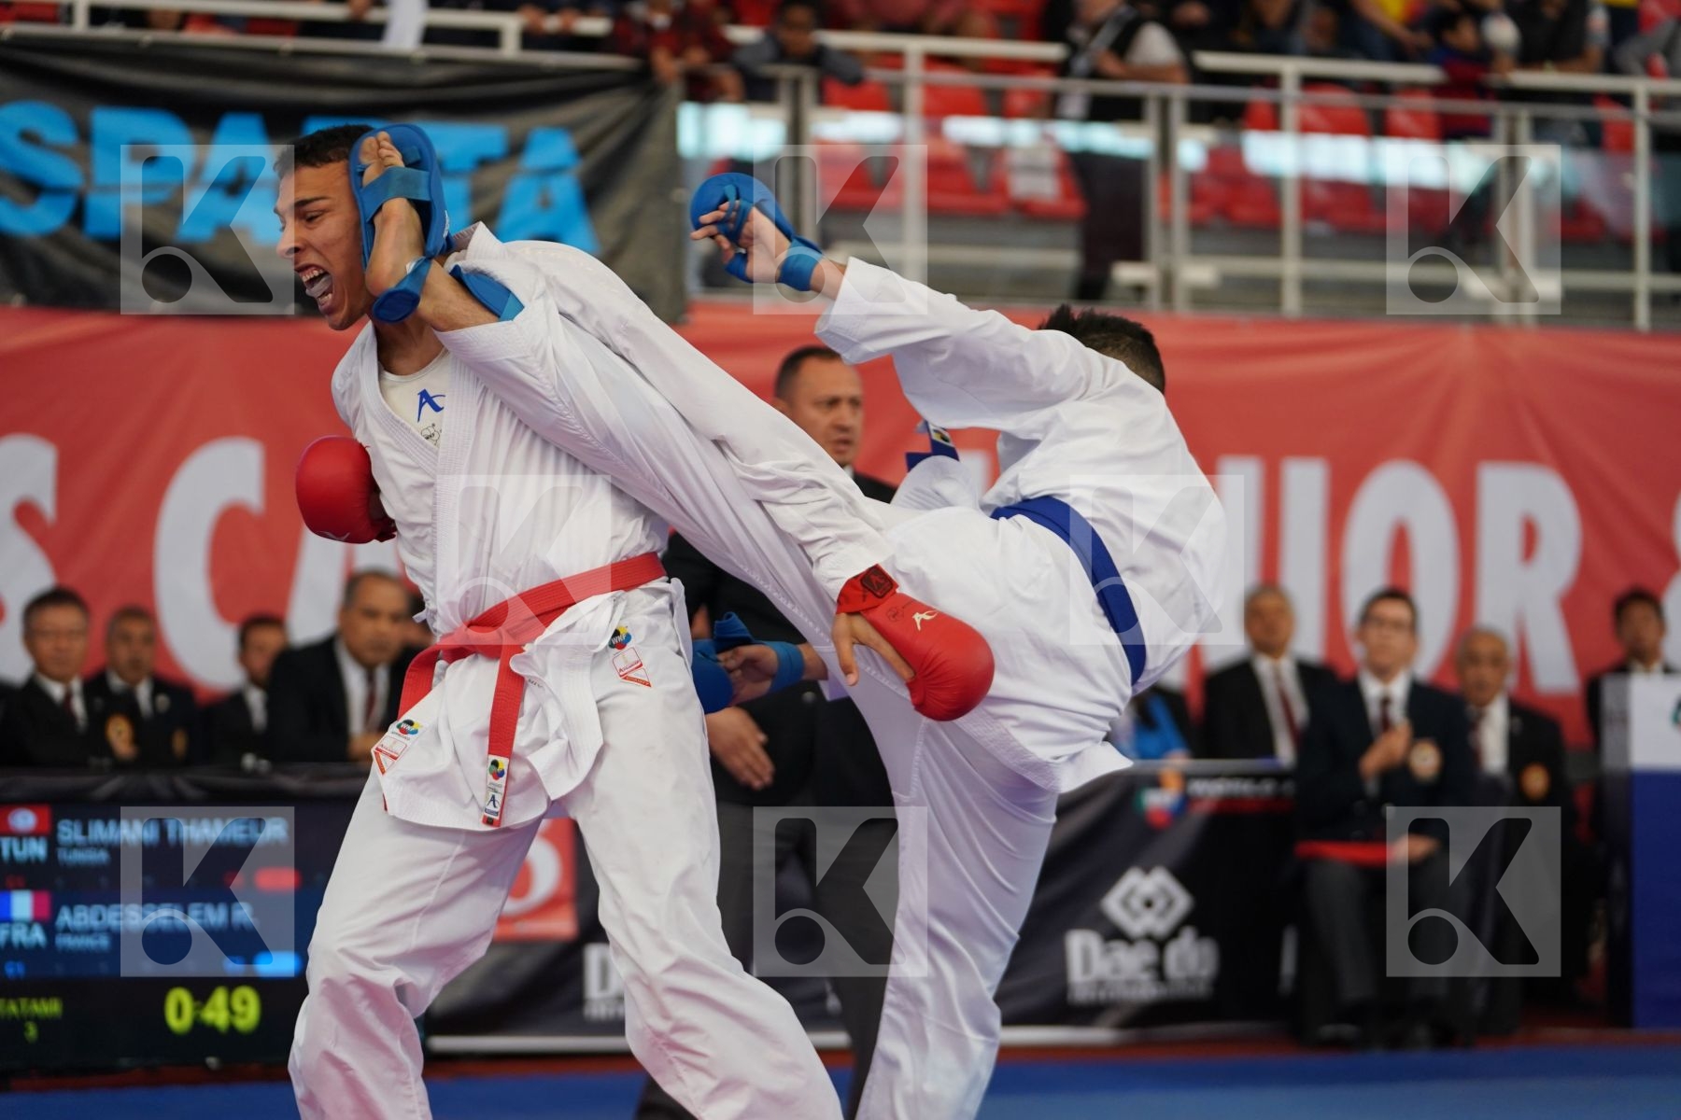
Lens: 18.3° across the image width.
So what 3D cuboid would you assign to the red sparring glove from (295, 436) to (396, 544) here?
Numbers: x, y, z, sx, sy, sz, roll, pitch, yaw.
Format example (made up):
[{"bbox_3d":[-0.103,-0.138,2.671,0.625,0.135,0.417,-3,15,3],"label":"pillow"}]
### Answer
[{"bbox_3d":[-0.641,-0.086,6.950,0.110,0.125,0.210,3,-10,31],"label":"red sparring glove"}]

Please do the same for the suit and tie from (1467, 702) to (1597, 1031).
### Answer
[{"bbox_3d":[1.979,0.892,15.500,0.520,0.970,0.660,-1,-2,13],"label":"suit and tie"}]

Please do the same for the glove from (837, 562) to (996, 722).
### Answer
[{"bbox_3d":[0.103,0.106,6.800,0.220,0.115,0.110,45,-25,-12],"label":"glove"}]

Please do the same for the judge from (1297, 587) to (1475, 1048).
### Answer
[{"bbox_3d":[1.544,0.729,14.800,0.510,1.290,0.800,0,-2,2],"label":"judge"}]

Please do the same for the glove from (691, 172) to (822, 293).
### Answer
[{"bbox_3d":[-0.112,-0.438,7.000,0.125,0.205,0.105,-47,-1,30],"label":"glove"}]

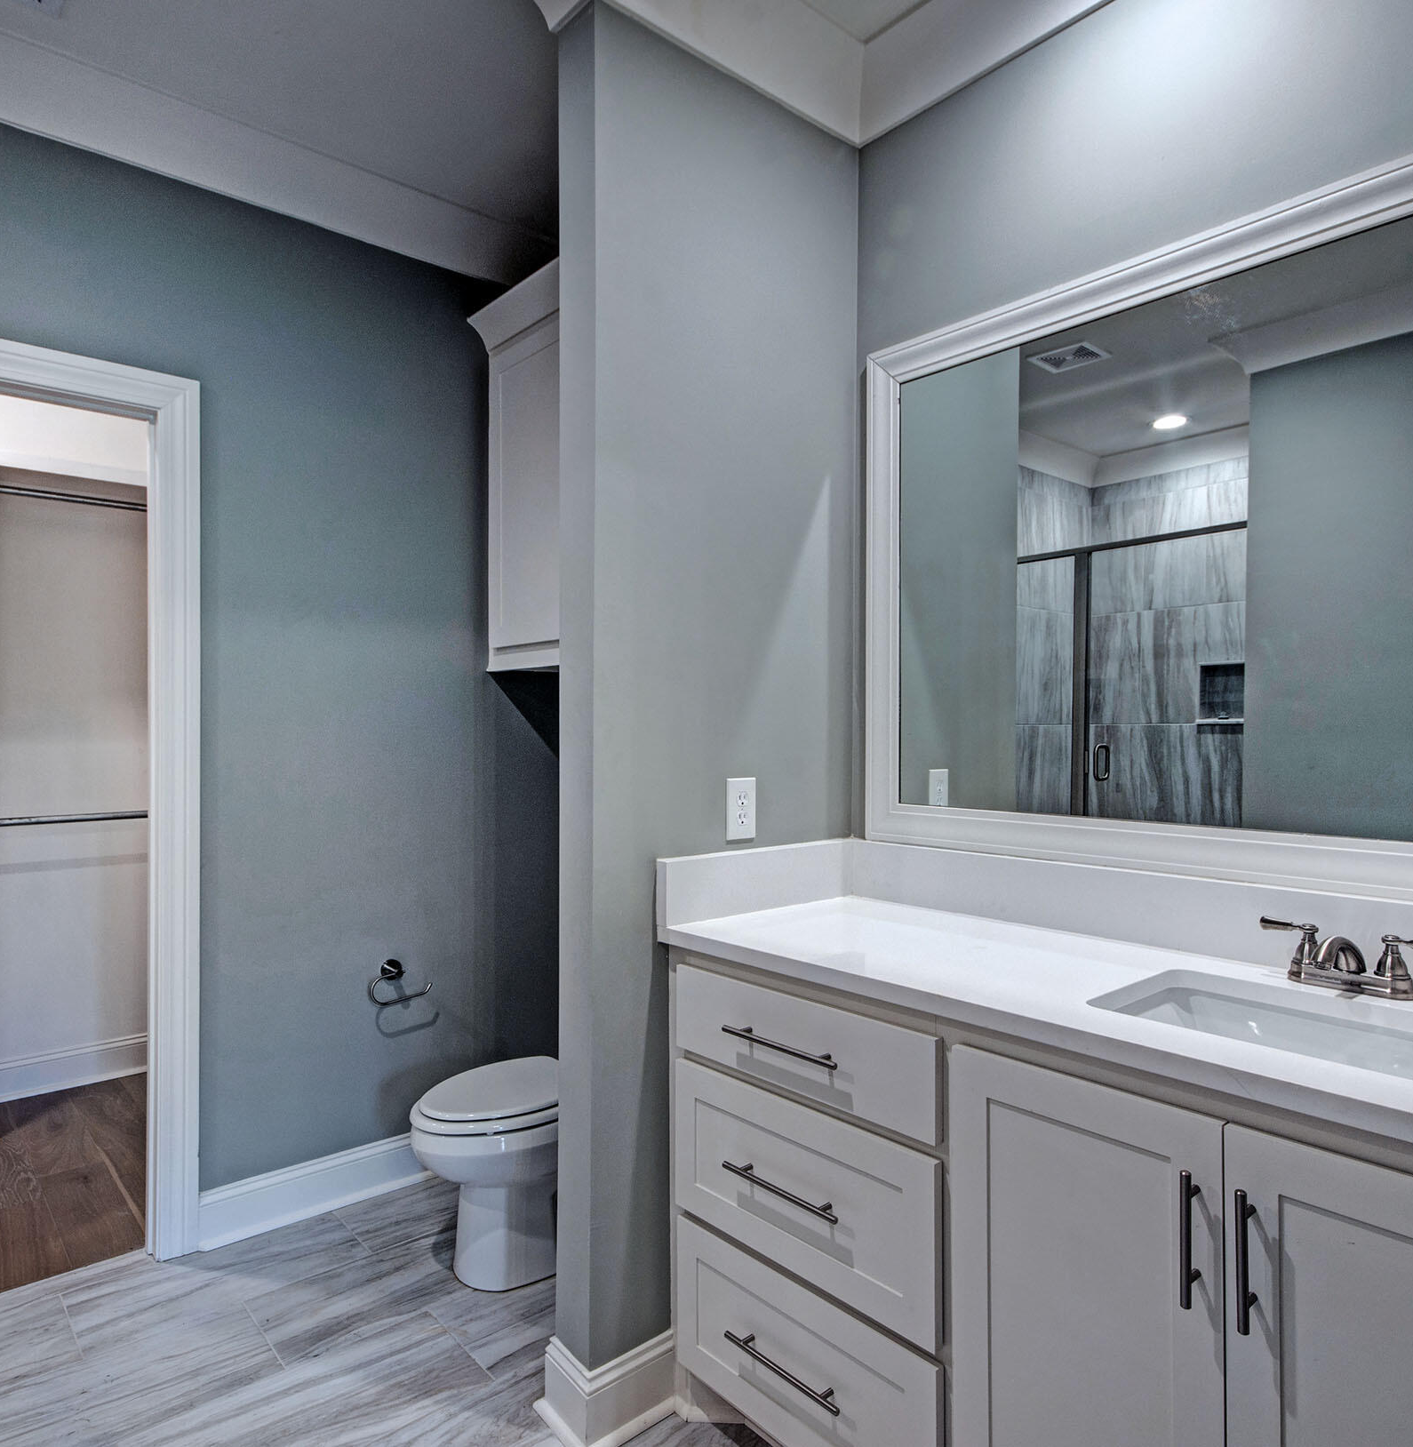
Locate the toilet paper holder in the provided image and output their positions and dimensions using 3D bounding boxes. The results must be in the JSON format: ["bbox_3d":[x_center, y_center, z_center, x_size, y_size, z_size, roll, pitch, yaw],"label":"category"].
[{"bbox_3d":[-0.858,0.729,2.559,0.180,0.118,0.080,0,0,-40],"label":"toilet paper holder"}]

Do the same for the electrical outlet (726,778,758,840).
[{"bbox_3d":[0.079,0.176,1.845,0.079,0.124,0.010,0,0,-40],"label":"electrical outlet"}]

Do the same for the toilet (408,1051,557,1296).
[{"bbox_3d":[-0.393,0.930,2.274,0.740,0.740,0.430,0,0,-41],"label":"toilet"}]

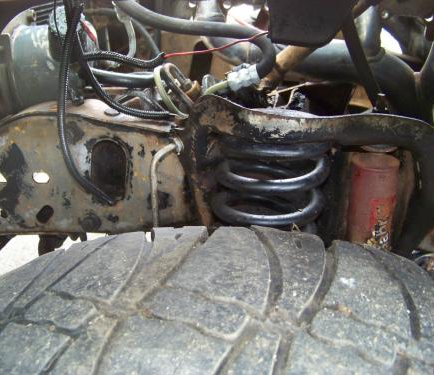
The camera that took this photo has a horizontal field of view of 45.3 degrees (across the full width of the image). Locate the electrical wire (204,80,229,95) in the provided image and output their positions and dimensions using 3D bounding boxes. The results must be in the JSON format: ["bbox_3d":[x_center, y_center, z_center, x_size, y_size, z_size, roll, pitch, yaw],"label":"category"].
[{"bbox_3d":[-0.001,-0.136,0.705,0.036,0.019,0.018,0,18,0],"label":"electrical wire"}]

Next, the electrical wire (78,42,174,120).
[{"bbox_3d":[-0.122,-0.149,0.710,0.127,0.102,0.060,0,18,0],"label":"electrical wire"}]

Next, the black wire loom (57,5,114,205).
[{"bbox_3d":[-0.168,-0.104,0.675,0.060,0.258,0.040,0,18,0],"label":"black wire loom"}]

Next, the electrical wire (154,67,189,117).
[{"bbox_3d":[-0.065,-0.130,0.710,0.045,0.068,0.040,0,18,0],"label":"electrical wire"}]

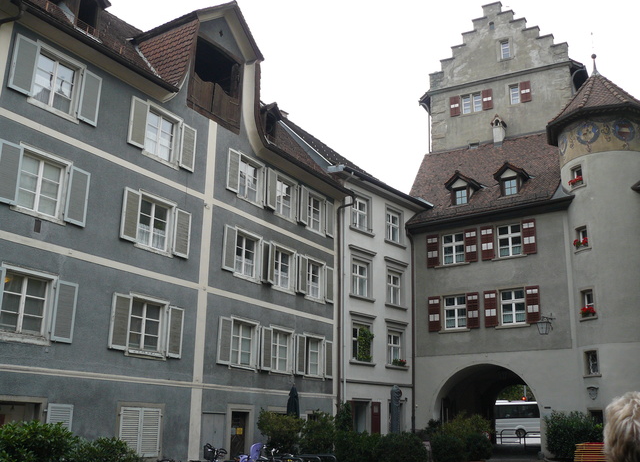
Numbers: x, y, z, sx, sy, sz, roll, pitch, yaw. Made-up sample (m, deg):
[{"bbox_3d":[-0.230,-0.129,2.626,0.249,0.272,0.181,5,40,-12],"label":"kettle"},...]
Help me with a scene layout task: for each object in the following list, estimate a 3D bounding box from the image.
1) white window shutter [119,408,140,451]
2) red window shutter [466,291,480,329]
[{"bbox_3d":[-4.899,5.166,17.189,0.050,1.163,0.654,-9,-19,31],"label":"white window shutter"},{"bbox_3d":[6.829,3.568,29.666,0.586,1.596,0.050,-10,-20,33],"label":"red window shutter"}]

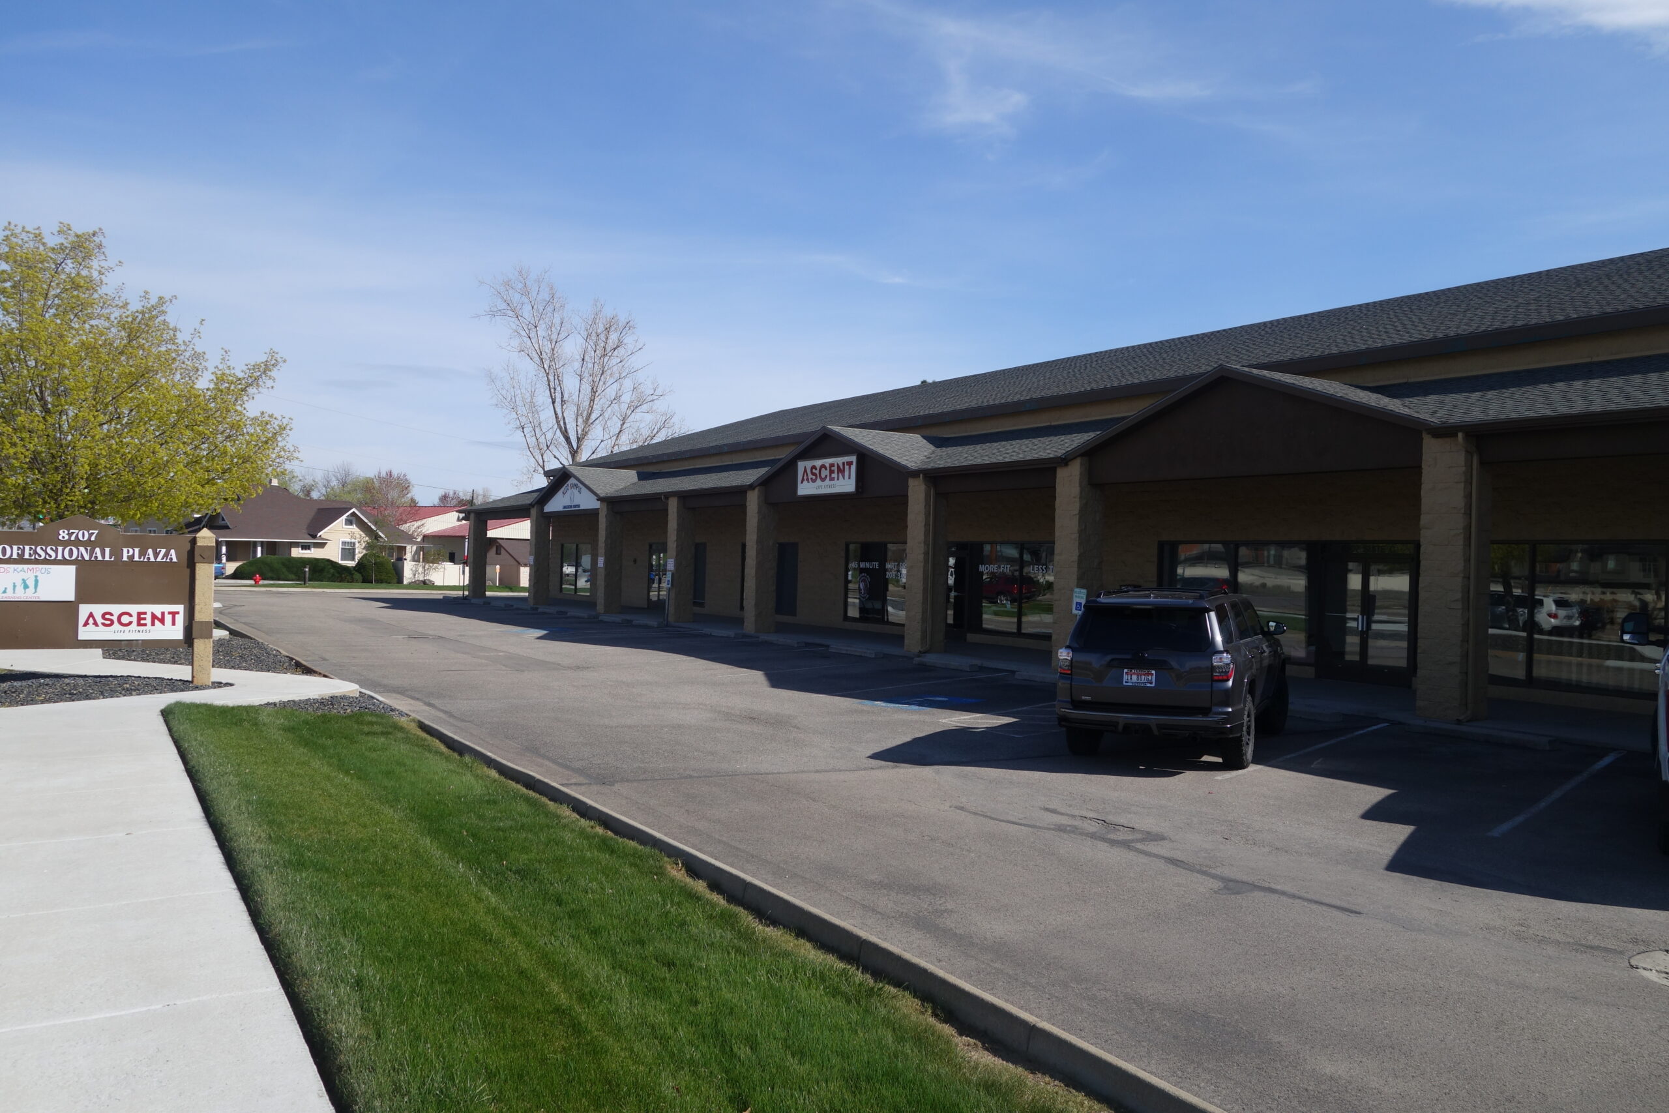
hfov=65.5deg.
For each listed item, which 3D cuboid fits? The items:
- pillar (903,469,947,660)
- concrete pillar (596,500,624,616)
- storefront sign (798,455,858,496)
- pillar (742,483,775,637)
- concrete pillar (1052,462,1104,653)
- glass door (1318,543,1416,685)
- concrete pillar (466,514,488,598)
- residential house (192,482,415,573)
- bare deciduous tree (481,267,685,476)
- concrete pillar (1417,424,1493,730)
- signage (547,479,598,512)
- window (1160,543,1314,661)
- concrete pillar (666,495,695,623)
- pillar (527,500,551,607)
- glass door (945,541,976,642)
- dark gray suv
[{"bbox_3d":[1.942,0.182,27.291,0.603,3.678,0.608,1,0,-31],"label":"pillar"},{"bbox_3d":[-7.424,0.053,43.073,0.603,3.678,0.608,1,0,-31],"label":"concrete pillar"},{"bbox_3d":[-0.134,-1.885,30.691,0.180,0.900,2.750,1,0,-31],"label":"storefront sign"},{"bbox_3d":[-1.899,0.129,33.763,0.603,3.678,0.608,1,0,-31],"label":"pillar"},{"bbox_3d":[4.401,0.185,23.297,0.610,3.750,0.610,1,0,-31],"label":"concrete pillar"},{"bbox_3d":[9.007,0.959,22.005,0.130,2.390,1.890,1,0,-31],"label":"glass door"},{"bbox_3d":[-15.566,-0.060,56.796,0.603,3.678,0.608,1,0,-31],"label":"concrete pillar"},{"bbox_3d":[-38.888,-1.858,95.000,14.500,7.100,11.500,1,0,-38],"label":"residential house"},{"bbox_3d":[-14.653,-7.312,75.000,11.300,18.700,11.800,1,0,-31],"label":"bare deciduous tree"},{"bbox_3d":[8.138,0.262,17.021,0.610,3.700,0.610,1,0,-31],"label":"concrete pillar"},{"bbox_3d":[-9.350,-2.186,46.226,0.100,1.220,6.100,1,0,-31],"label":"signage"},{"bbox_3d":[7.521,0.834,24.506,0.130,2.180,3.750,1,0,-31],"label":"window"},{"bbox_3d":[-4.484,0.093,38.120,0.603,3.678,0.608,1,0,-31],"label":"concrete pillar"},{"bbox_3d":[-11.243,-0.047,49.448,0.610,3.780,0.610,1,0,-31],"label":"pillar"},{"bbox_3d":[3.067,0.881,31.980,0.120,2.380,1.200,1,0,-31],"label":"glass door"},{"bbox_3d":[4.070,1.300,15.101,1.960,1.820,4.830,1,0,26],"label":"dark gray suv"}]

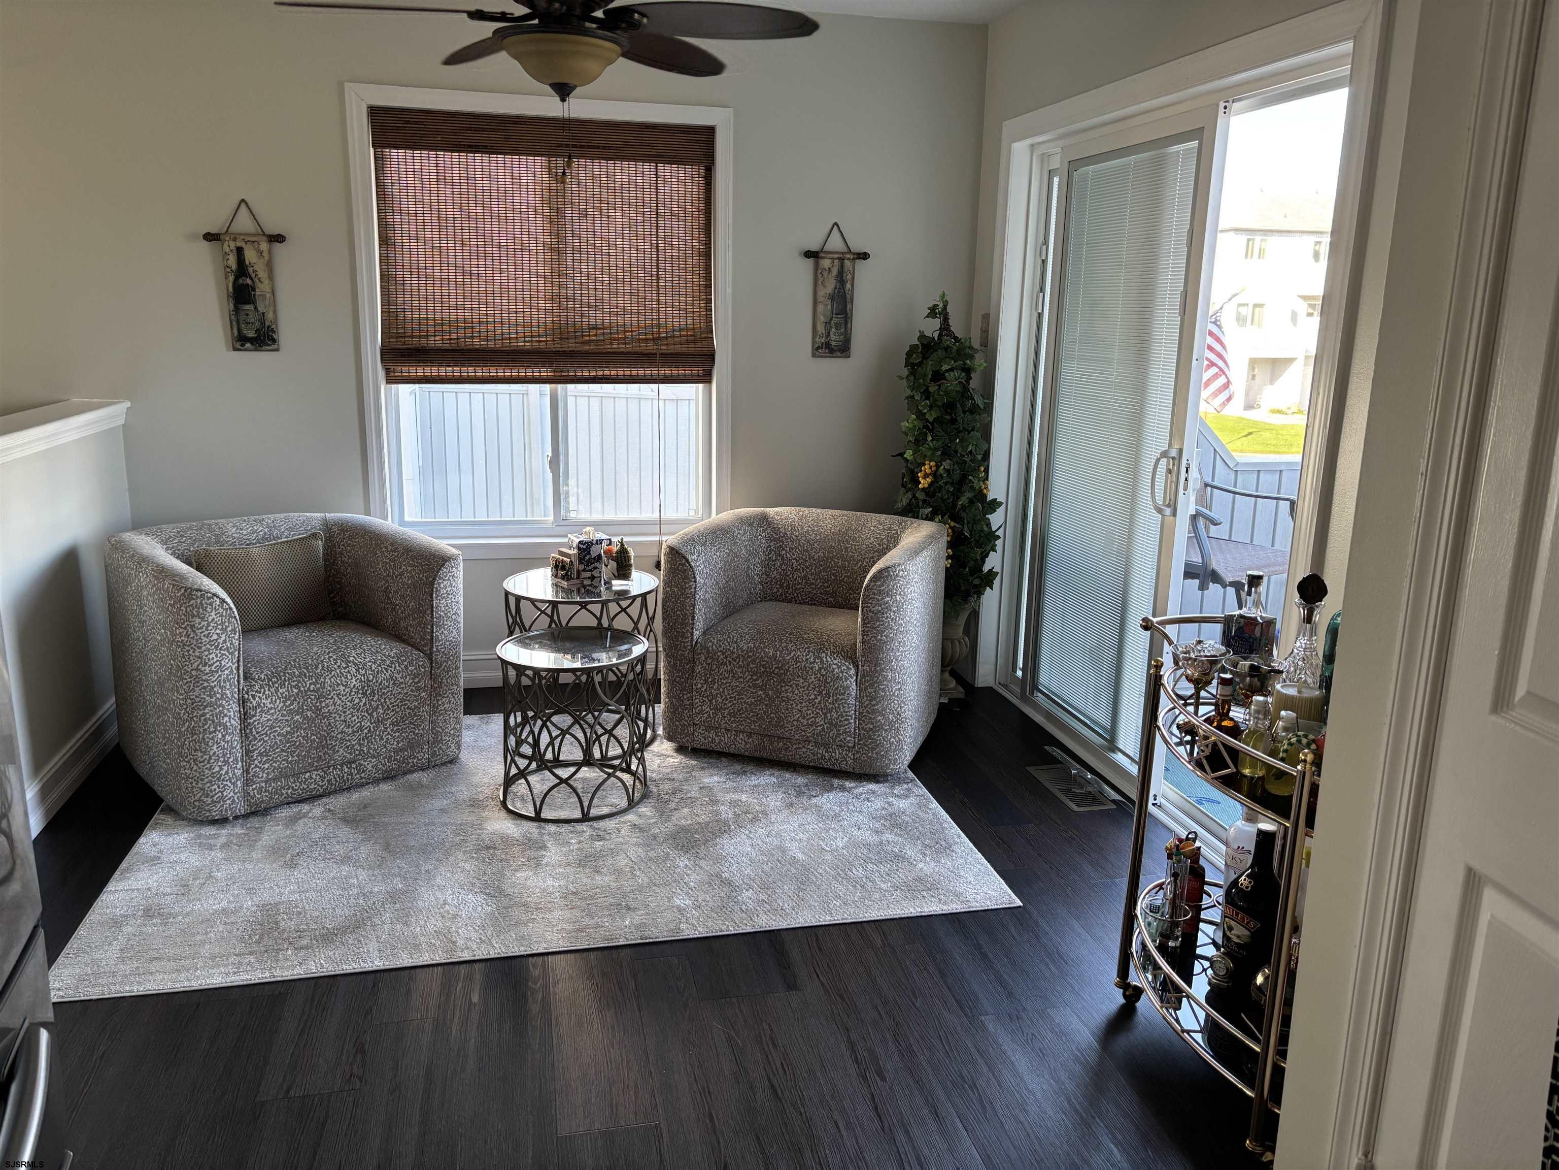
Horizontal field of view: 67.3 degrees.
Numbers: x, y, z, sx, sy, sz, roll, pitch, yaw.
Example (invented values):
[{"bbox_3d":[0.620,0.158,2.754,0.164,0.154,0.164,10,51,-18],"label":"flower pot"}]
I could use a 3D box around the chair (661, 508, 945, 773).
[{"bbox_3d":[0.114,0.144,4.074,0.850,0.700,0.860,5,14,17],"label":"chair"}]

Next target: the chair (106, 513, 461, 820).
[{"bbox_3d":[-1.568,0.204,3.681,0.850,0.700,0.870,-10,17,-41],"label":"chair"}]

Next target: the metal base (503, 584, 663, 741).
[{"bbox_3d":[-0.657,0.252,3.927,0.505,0.528,0.505,-2,13,-14],"label":"metal base"}]

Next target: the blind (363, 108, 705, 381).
[{"bbox_3d":[-0.808,-1.171,4.148,1.165,0.910,0.080,-2,13,-14],"label":"blind"}]

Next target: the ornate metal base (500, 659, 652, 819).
[{"bbox_3d":[-0.608,0.405,3.465,0.437,0.442,0.437,-2,13,-14],"label":"ornate metal base"}]

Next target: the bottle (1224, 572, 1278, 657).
[{"bbox_3d":[0.941,0.107,2.341,0.076,0.257,0.076,-12,18,-43],"label":"bottle"}]

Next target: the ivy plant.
[{"bbox_3d":[0.608,-0.460,4.347,0.390,1.210,0.370,-2,13,-14],"label":"ivy plant"}]

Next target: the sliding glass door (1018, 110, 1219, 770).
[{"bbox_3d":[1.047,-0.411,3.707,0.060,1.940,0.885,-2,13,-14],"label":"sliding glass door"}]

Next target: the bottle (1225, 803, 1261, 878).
[{"bbox_3d":[0.958,0.586,2.416,0.078,0.325,0.078,-5,14,-25],"label":"bottle"}]

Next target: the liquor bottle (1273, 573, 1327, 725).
[{"bbox_3d":[1.034,0.115,2.305,0.105,0.272,0.105,12,17,38],"label":"liquor bottle"}]

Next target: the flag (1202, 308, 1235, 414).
[{"bbox_3d":[4.780,-2.481,13.000,0.500,1.200,0.350,7,14,22],"label":"flag"}]

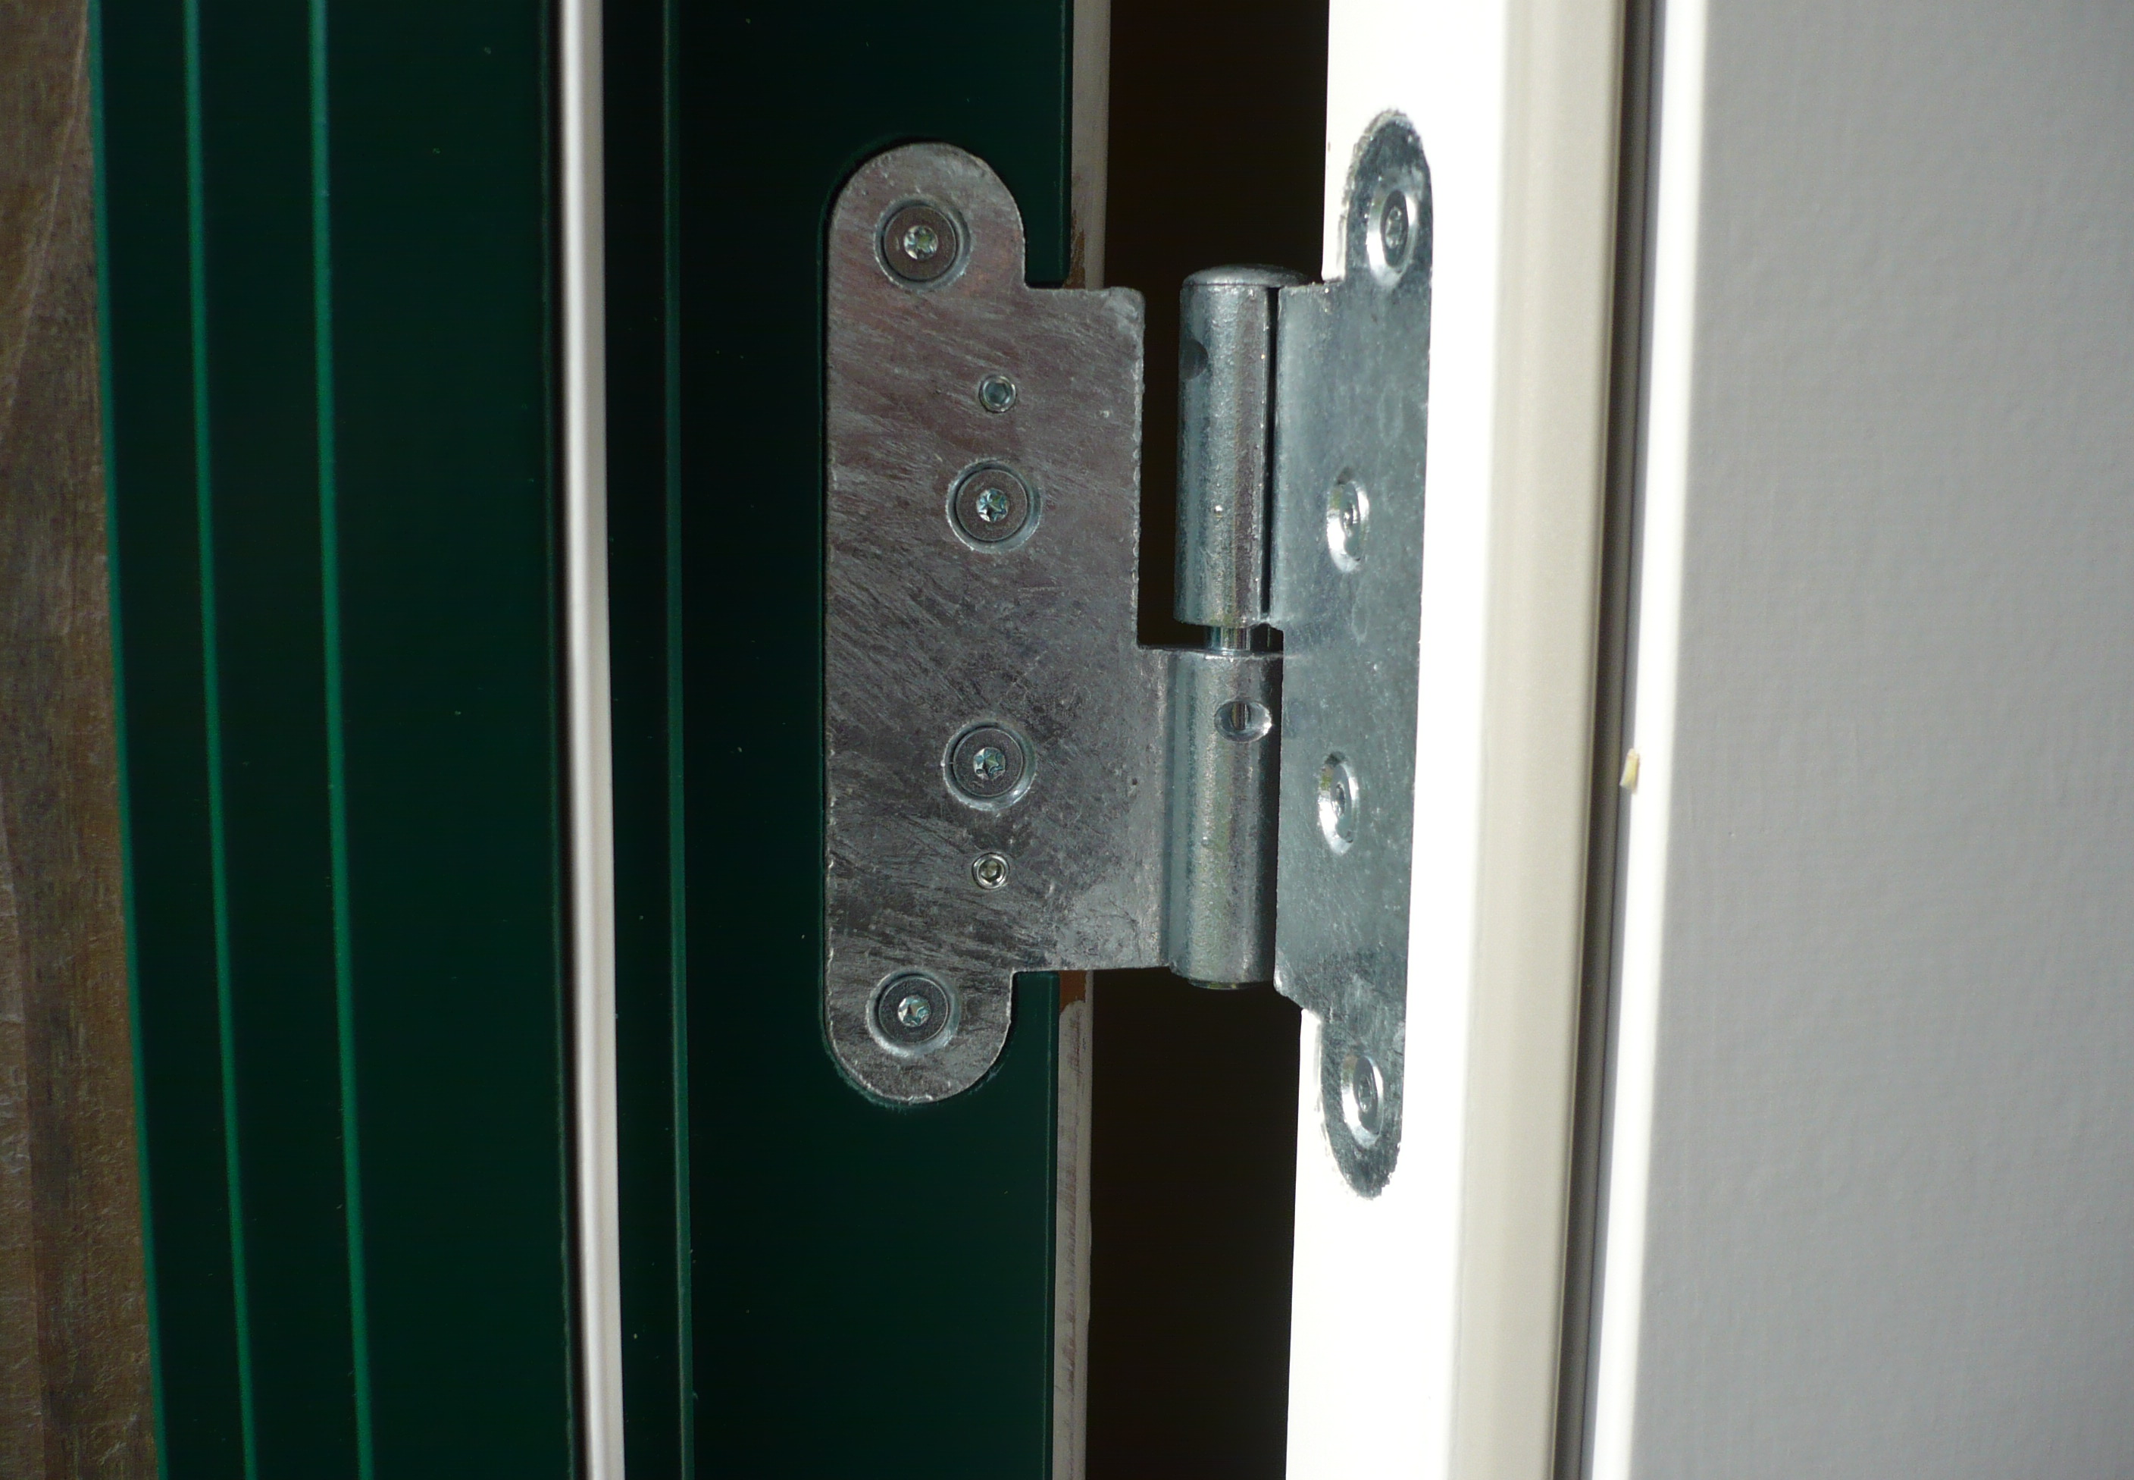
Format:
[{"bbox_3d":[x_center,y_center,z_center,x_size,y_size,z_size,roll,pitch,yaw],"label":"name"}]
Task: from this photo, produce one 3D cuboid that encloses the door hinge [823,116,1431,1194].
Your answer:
[{"bbox_3d":[0.003,-0.009,0.230,0.064,0.111,0.040,1,8,1],"label":"door hinge"}]

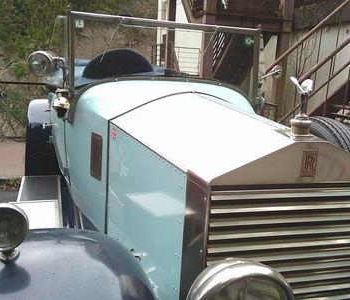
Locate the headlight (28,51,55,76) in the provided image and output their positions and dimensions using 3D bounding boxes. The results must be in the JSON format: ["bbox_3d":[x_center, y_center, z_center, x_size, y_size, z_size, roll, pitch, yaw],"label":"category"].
[{"bbox_3d":[-0.683,-0.442,2.004,0.130,0.132,0.120,3,13,0],"label":"headlight"}]

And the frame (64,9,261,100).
[{"bbox_3d":[-0.026,-0.494,2.203,1.115,0.453,0.060,0,7,-16],"label":"frame"}]

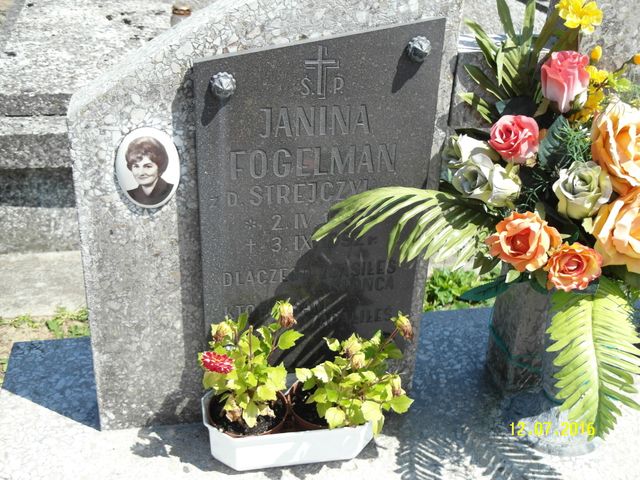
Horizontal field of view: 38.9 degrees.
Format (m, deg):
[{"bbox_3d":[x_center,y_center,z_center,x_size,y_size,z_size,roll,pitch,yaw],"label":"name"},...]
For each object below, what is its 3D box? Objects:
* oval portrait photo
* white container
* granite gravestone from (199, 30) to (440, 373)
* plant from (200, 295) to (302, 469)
[{"bbox_3d":[-0.246,-0.103,1.301,0.092,0.128,0.012,-4,32,-10],"label":"oval portrait photo"},{"bbox_3d":[-0.050,0.306,1.532,0.293,0.085,0.139,-4,32,-10],"label":"white container"},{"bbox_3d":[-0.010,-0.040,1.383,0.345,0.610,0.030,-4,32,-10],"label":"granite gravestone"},{"bbox_3d":[-0.108,0.223,1.461,0.166,0.290,0.146,-4,32,-10],"label":"plant"}]

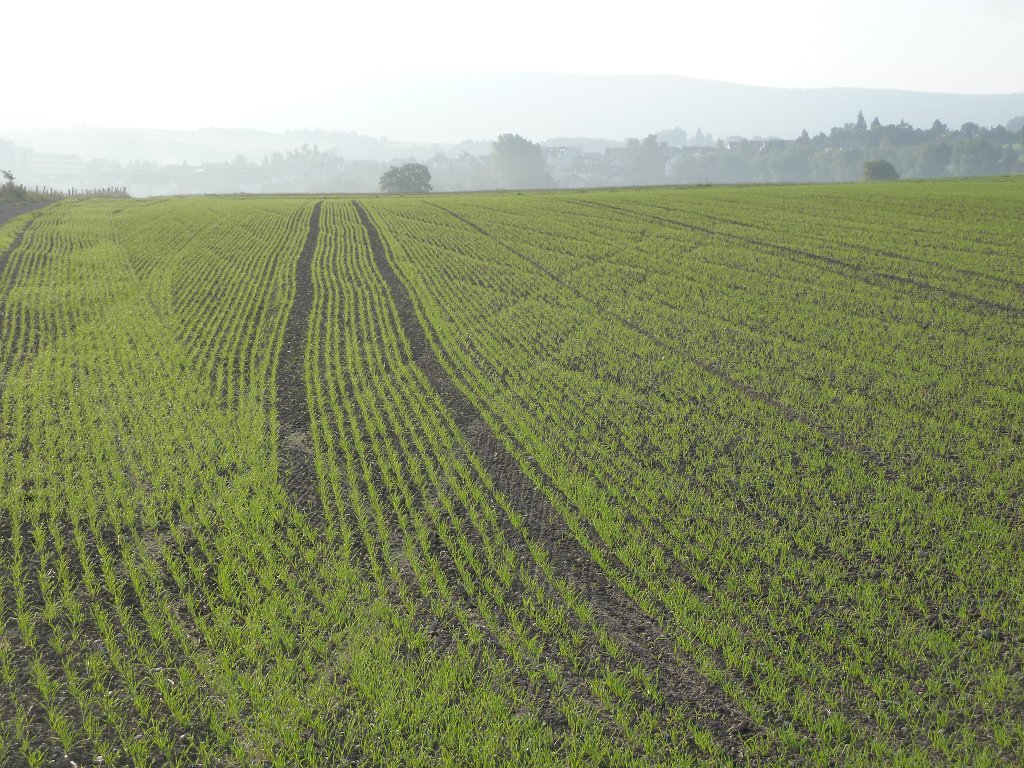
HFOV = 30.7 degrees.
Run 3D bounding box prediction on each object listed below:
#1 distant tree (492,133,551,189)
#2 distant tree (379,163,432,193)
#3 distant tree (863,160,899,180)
[{"bbox_3d":[2.750,-63.310,540.000,16.810,19.120,15.940,0,7,0],"label":"distant tree"},{"bbox_3d":[-16.570,-31.360,290.000,8.400,6.220,8.090,0,7,0],"label":"distant tree"},{"bbox_3d":[44.610,-25.470,225.000,4.590,3.020,4.350,0,7,0],"label":"distant tree"}]

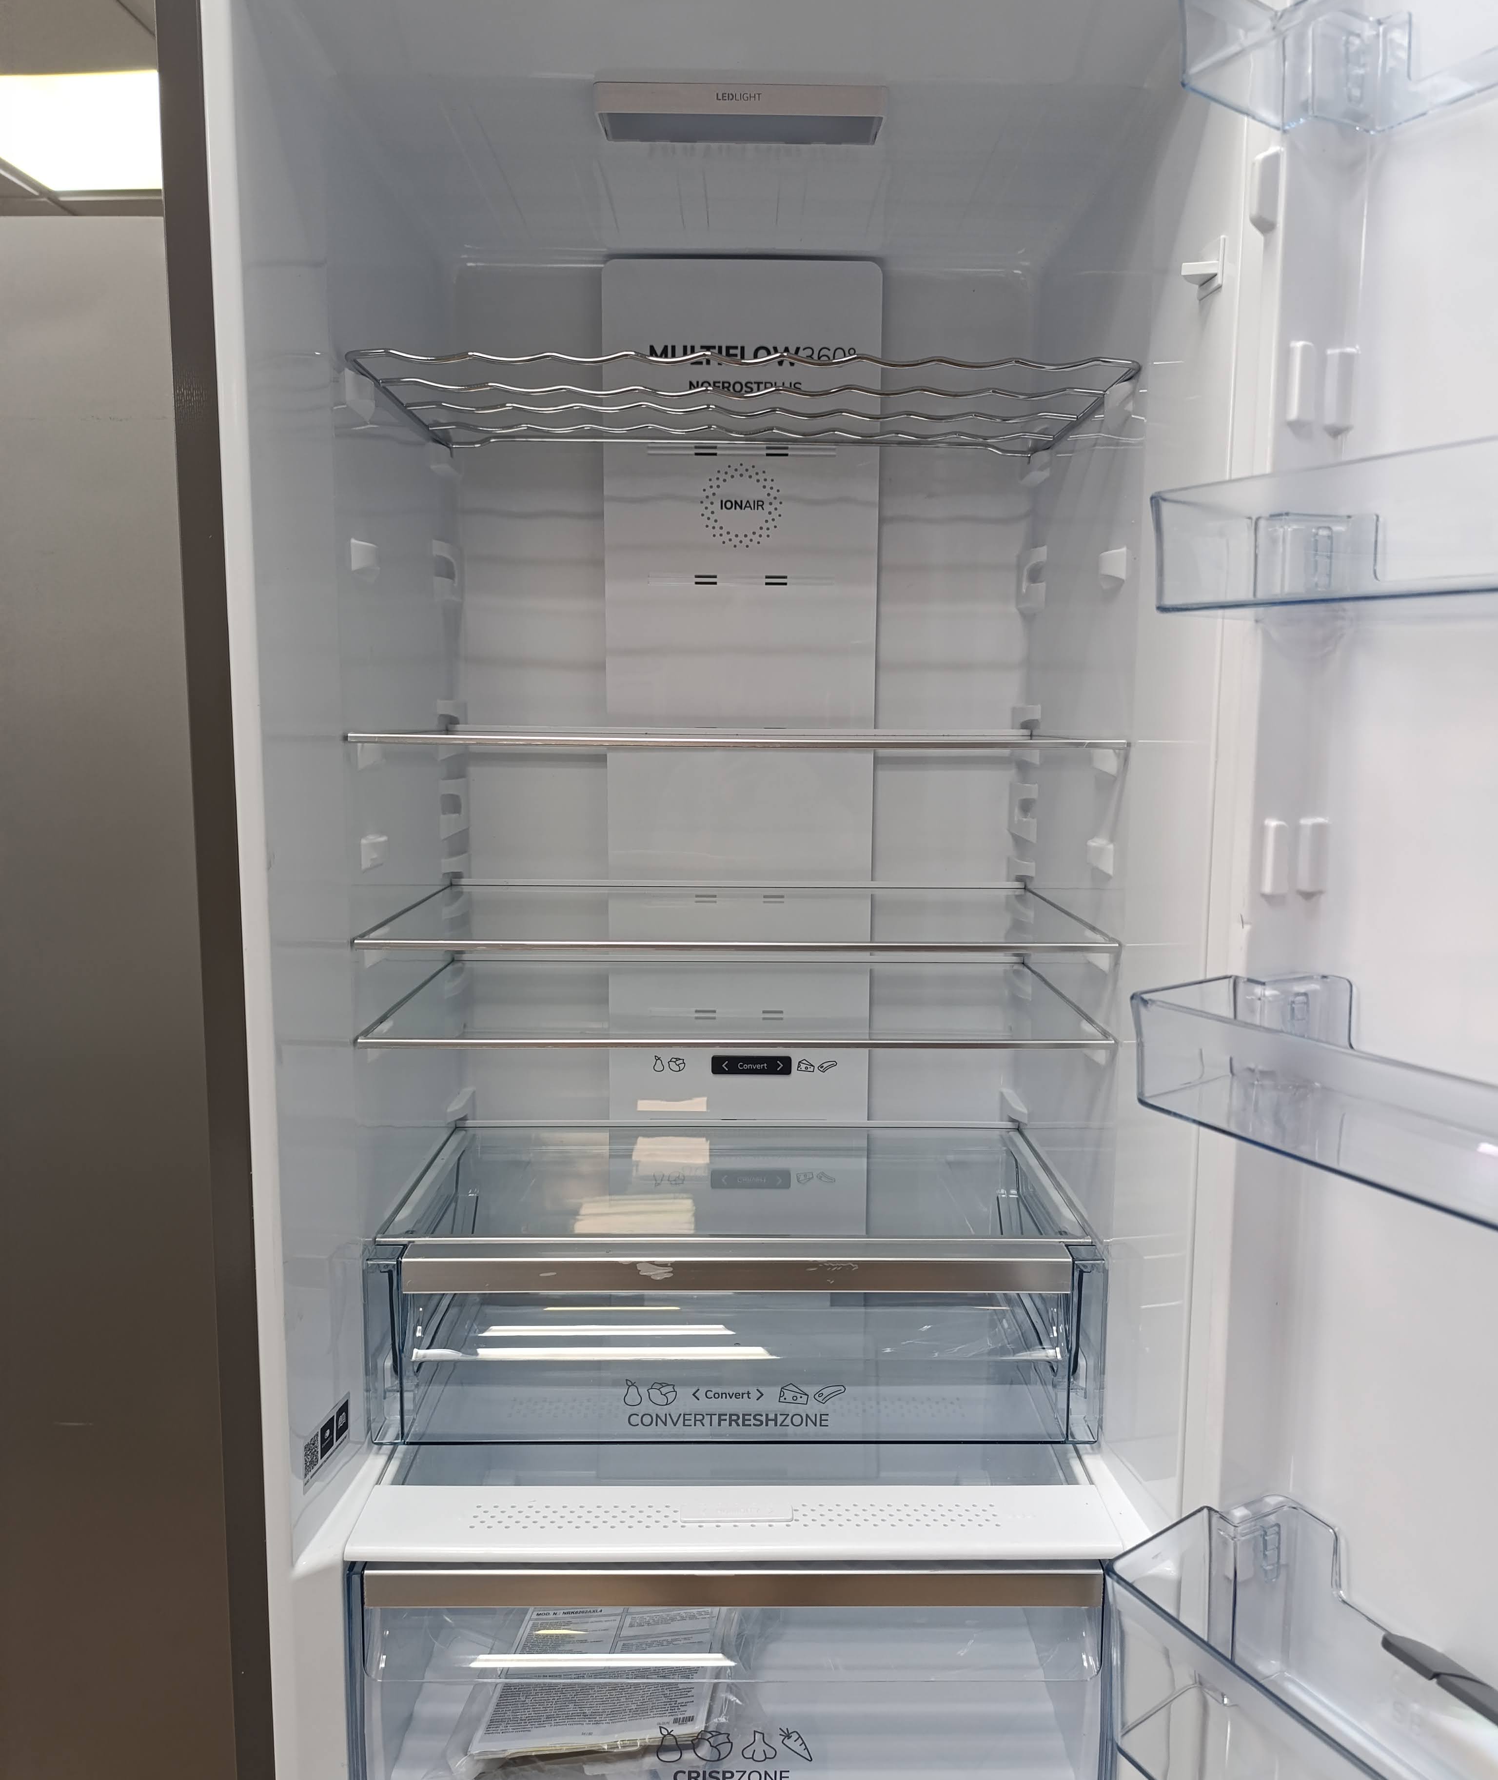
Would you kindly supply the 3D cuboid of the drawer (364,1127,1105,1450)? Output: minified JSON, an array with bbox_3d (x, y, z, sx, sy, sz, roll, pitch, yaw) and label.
[{"bbox_3d":[-0.009,0.296,1.036,0.493,0.136,0.270,0,8,0],"label":"drawer"}]

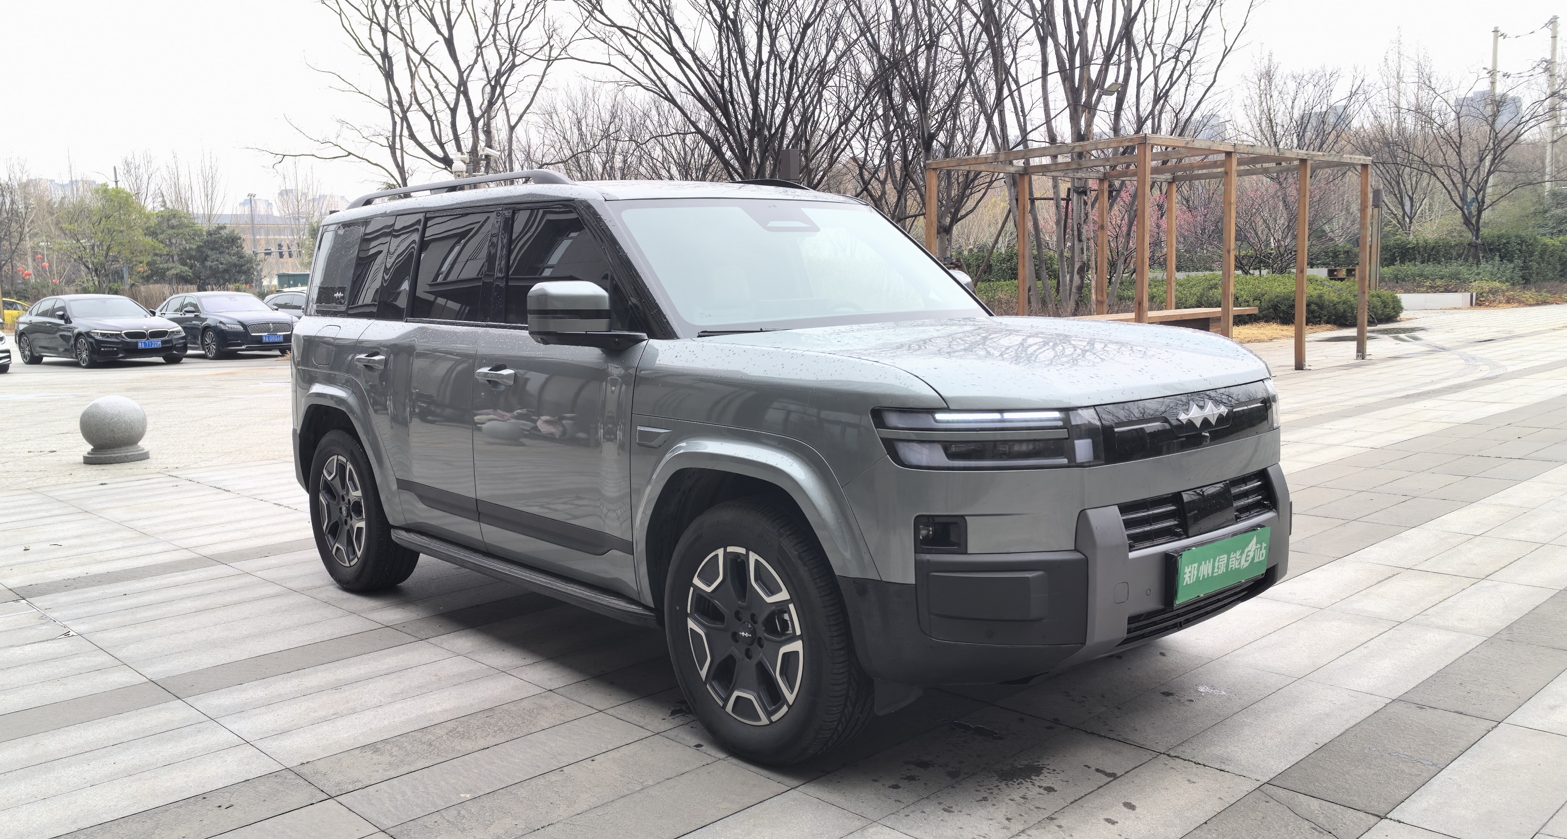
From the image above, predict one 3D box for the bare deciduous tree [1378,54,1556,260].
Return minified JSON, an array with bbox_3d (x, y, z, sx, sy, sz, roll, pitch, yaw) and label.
[{"bbox_3d":[23.507,-8.127,41.671,6.000,7.700,5.800,2,7,29],"label":"bare deciduous tree"}]

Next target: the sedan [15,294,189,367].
[{"bbox_3d":[-14.906,-1.953,26.464,5.090,1.490,1.920,4,8,39],"label":"sedan"}]

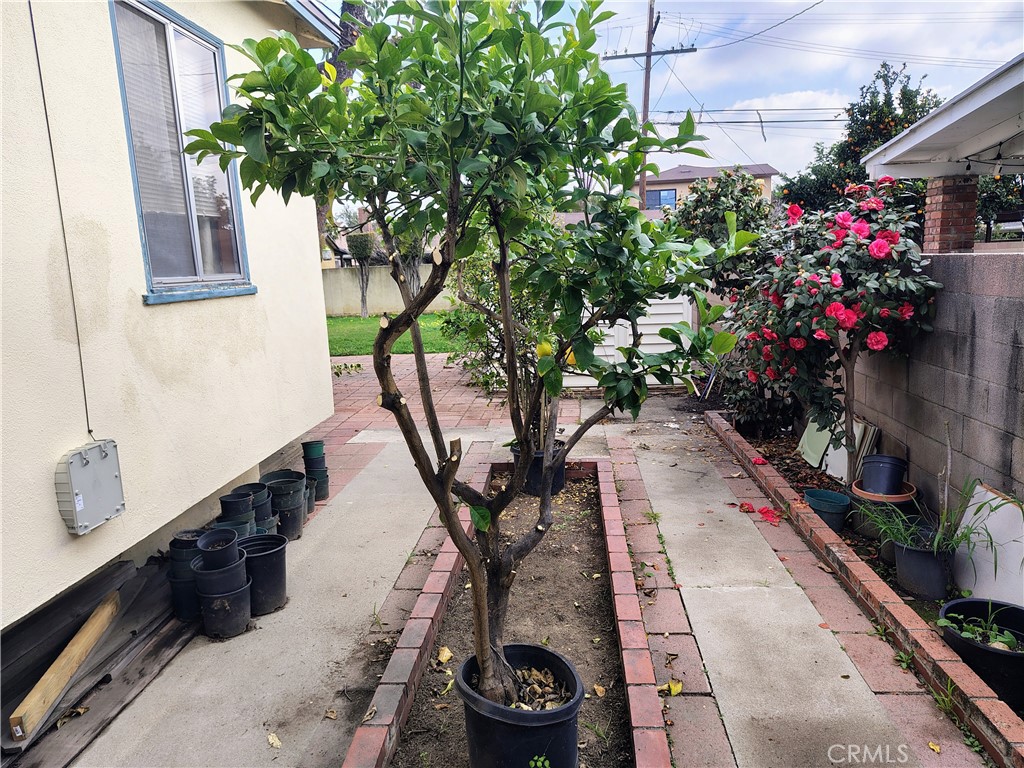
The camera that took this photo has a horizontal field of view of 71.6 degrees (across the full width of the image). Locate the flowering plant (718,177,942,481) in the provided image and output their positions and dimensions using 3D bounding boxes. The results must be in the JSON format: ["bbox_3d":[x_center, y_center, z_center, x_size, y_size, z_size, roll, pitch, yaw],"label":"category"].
[{"bbox_3d":[1.841,-0.242,4.284,1.150,1.870,1.120,-2,10,5],"label":"flowering plant"}]

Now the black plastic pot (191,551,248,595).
[{"bbox_3d":[-1.224,0.840,3.002,0.222,0.215,0.222,-3,10,0],"label":"black plastic pot"}]

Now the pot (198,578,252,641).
[{"bbox_3d":[-1.230,0.958,3.068,0.220,0.210,0.220,-3,10,0],"label":"pot"}]

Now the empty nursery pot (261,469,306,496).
[{"bbox_3d":[-1.289,0.641,4.046,0.250,0.215,0.250,-2,10,0],"label":"empty nursery pot"}]

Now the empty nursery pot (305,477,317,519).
[{"bbox_3d":[-1.344,0.717,4.533,0.200,0.210,0.200,-3,10,0],"label":"empty nursery pot"}]

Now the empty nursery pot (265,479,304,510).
[{"bbox_3d":[-1.283,0.675,4.052,0.220,0.205,0.220,-2,10,0],"label":"empty nursery pot"}]

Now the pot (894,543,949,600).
[{"bbox_3d":[1.818,0.796,3.132,0.250,0.230,0.250,-2,10,5],"label":"pot"}]

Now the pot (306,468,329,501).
[{"bbox_3d":[-1.309,0.658,4.744,0.150,0.190,0.150,-2,10,0],"label":"pot"}]

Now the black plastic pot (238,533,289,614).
[{"bbox_3d":[-1.153,0.881,3.262,0.268,0.290,0.268,-3,10,0],"label":"black plastic pot"}]

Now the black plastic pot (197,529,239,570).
[{"bbox_3d":[-1.231,0.725,3.004,0.162,0.165,0.162,1,23,0],"label":"black plastic pot"}]

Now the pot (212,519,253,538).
[{"bbox_3d":[-1.416,0.803,3.586,0.178,0.175,0.178,-2,10,0],"label":"pot"}]

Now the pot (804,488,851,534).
[{"bbox_3d":[1.687,0.697,3.787,0.224,0.210,0.224,-2,10,5],"label":"pot"}]

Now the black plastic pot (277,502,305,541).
[{"bbox_3d":[-1.318,0.787,4.125,0.240,0.205,0.240,-3,10,0],"label":"black plastic pot"}]

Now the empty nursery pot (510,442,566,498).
[{"bbox_3d":[0.188,0.581,4.880,0.378,0.295,0.378,-2,10,5],"label":"empty nursery pot"}]

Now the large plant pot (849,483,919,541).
[{"bbox_3d":[1.951,0.673,3.739,0.348,0.215,0.348,-2,10,5],"label":"large plant pot"}]

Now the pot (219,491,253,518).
[{"bbox_3d":[-1.427,0.670,3.686,0.160,0.165,0.160,-2,10,0],"label":"pot"}]

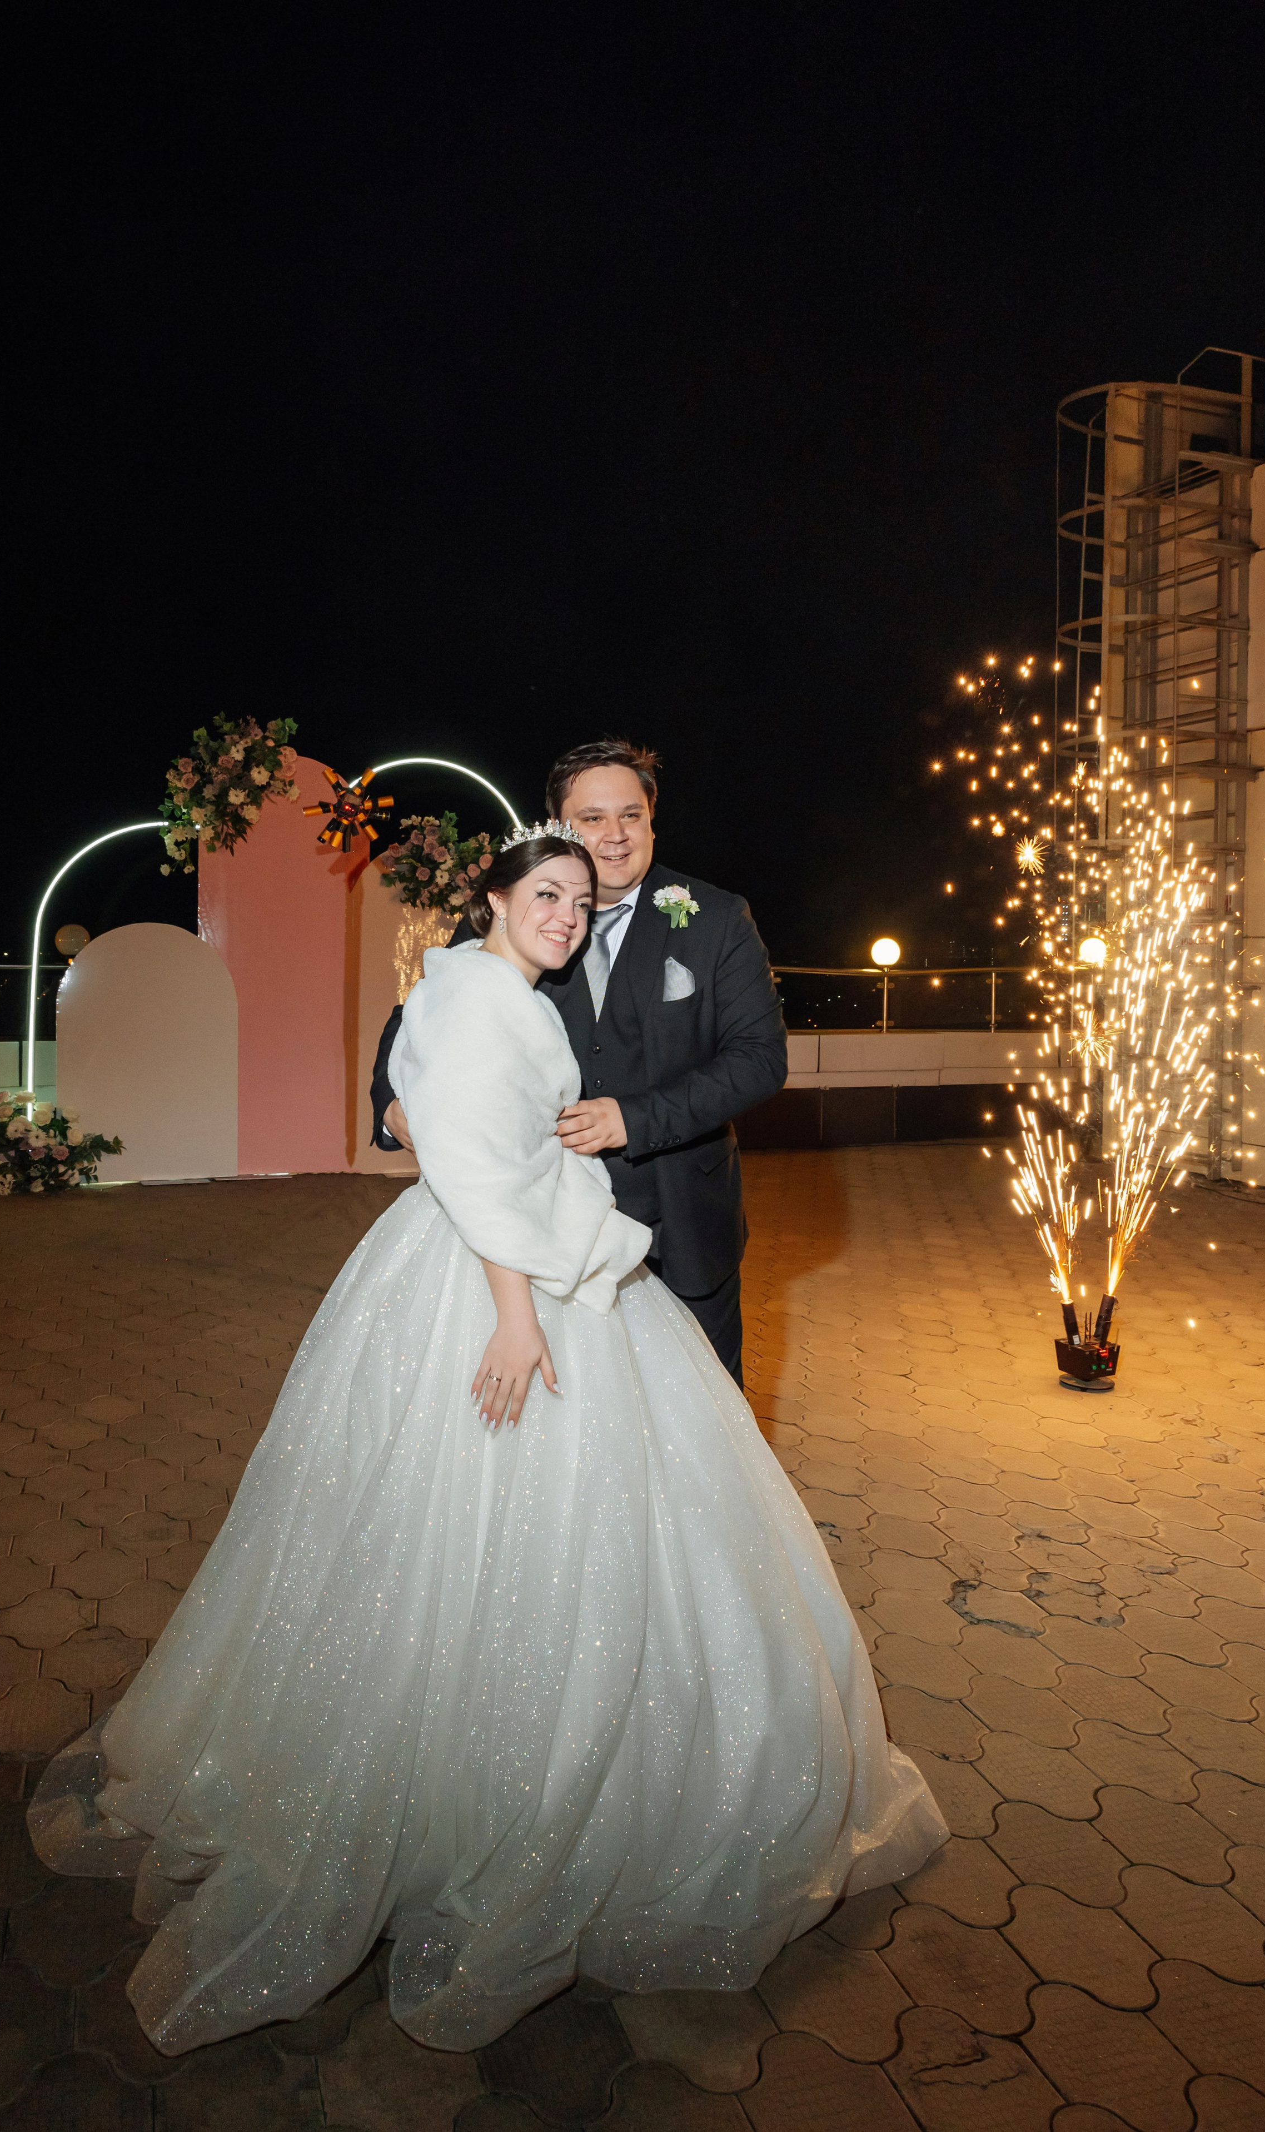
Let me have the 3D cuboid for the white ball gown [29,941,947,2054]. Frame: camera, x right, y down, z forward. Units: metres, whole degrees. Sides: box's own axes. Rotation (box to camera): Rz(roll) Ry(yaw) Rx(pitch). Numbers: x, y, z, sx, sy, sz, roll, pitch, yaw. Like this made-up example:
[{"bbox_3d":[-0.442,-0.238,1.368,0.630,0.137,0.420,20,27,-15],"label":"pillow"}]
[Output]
[{"bbox_3d":[-0.202,0.425,2.201,1.300,1.610,1.200,-4,7,-41],"label":"white ball gown"}]

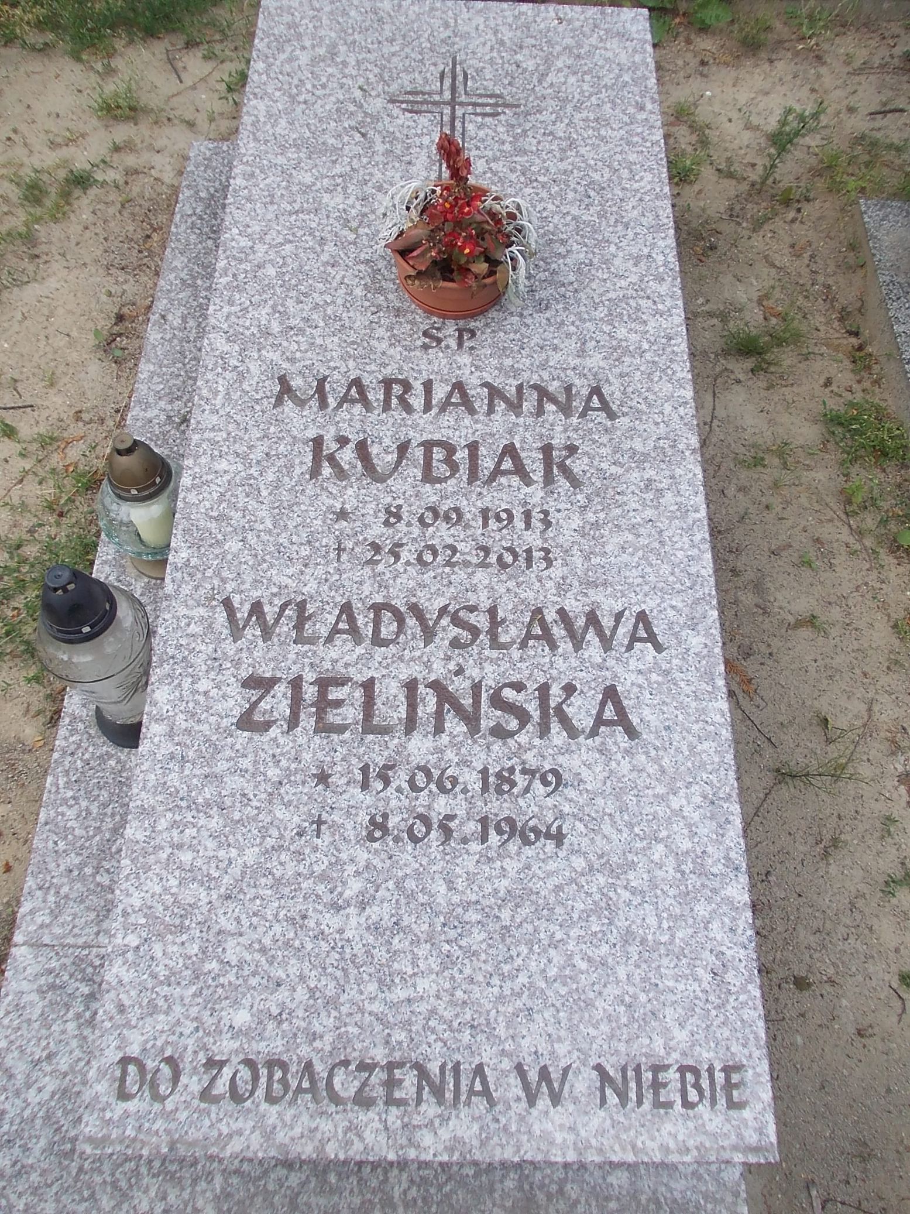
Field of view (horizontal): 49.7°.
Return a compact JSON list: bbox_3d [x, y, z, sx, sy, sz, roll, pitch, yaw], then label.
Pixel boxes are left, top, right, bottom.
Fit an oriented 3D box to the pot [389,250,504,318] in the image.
[{"bbox_3d":[0.000,-0.481,1.349,0.185,0.092,0.185,0,64,0],"label":"pot"}]

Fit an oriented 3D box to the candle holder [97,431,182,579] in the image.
[{"bbox_3d":[-0.416,-0.148,1.337,0.142,0.238,0.142,1,60,0],"label":"candle holder"}]

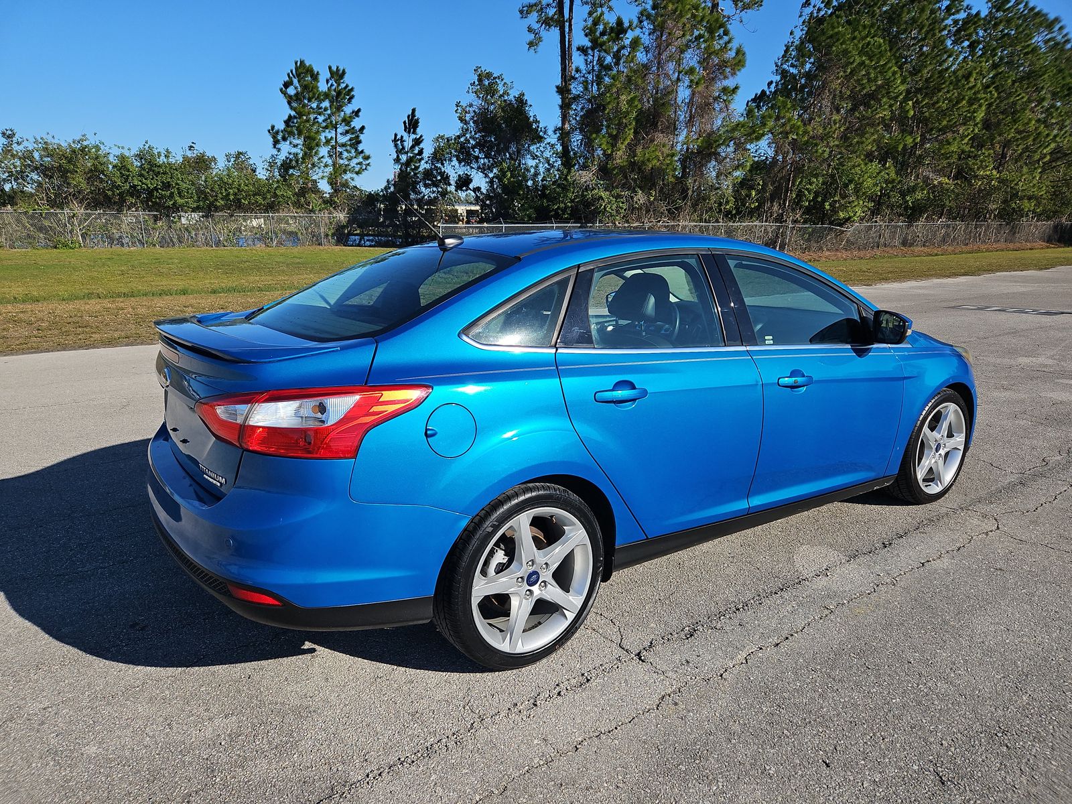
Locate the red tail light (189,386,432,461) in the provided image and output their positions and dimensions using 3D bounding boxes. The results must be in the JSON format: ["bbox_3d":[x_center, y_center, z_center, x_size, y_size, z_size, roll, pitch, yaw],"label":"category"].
[{"bbox_3d":[-0.639,0.034,2.064,0.530,0.170,0.485,-9,16,-34],"label":"red tail light"}]

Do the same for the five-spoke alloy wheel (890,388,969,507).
[{"bbox_3d":[2.121,0.223,3.921,0.645,0.643,0.240,-9,16,-34],"label":"five-spoke alloy wheel"}]

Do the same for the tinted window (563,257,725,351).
[{"bbox_3d":[0.382,-0.353,2.597,0.810,0.385,0.070,-8,-7,-32],"label":"tinted window"}]

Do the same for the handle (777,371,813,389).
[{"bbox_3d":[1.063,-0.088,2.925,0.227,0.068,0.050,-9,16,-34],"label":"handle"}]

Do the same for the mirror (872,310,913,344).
[{"bbox_3d":[1.566,-0.329,3.144,0.130,0.158,0.180,-9,16,-34],"label":"mirror"}]

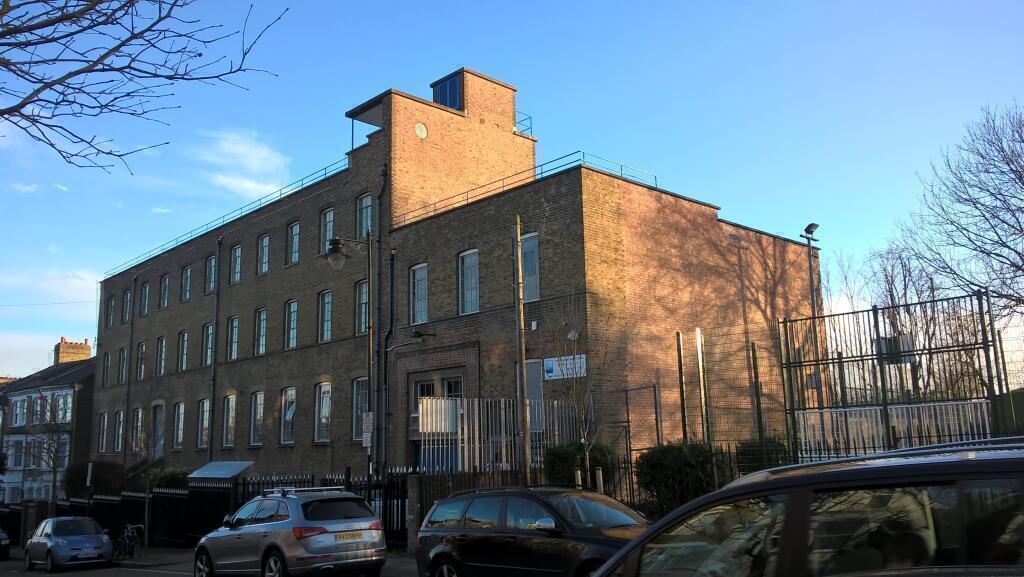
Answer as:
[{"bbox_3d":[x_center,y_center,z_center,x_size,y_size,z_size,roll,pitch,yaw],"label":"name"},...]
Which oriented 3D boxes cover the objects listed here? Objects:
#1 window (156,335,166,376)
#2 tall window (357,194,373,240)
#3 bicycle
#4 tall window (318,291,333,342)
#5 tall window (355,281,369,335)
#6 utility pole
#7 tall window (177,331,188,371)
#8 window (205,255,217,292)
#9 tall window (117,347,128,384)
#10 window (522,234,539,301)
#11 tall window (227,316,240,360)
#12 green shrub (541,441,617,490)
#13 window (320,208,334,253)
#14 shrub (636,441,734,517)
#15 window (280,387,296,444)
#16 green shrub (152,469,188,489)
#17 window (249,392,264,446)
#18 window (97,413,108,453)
[{"bbox_3d":[-18.083,3.508,42.165,0.150,2.020,1.040,8,-14,-44],"label":"window"},{"bbox_3d":[-5.469,-2.640,30.462,0.180,1.850,1.060,9,-15,-43],"label":"tall window"},{"bbox_3d":[-10.965,7.234,23.300,0.550,1.030,1.700,9,-15,-43],"label":"bicycle"},{"bbox_3d":[-7.290,1.112,31.816,0.150,2.040,1.000,9,-15,-44],"label":"tall window"},{"bbox_3d":[-5.335,0.664,29.469,0.150,1.980,1.030,8,-14,-44],"label":"tall window"},{"bbox_3d":[0.260,1.756,17.297,0.160,6.920,0.160,9,-15,-44],"label":"utility pole"},{"bbox_3d":[-16.643,3.176,41.195,0.150,2.040,1.000,9,-15,-44],"label":"tall window"},{"bbox_3d":[-14.257,-0.652,38.803,0.150,1.800,1.030,8,-14,-44],"label":"window"},{"bbox_3d":[-22.292,4.447,46.824,0.180,2.050,1.060,9,-15,-43],"label":"tall window"},{"bbox_3d":[0.420,-0.589,24.084,0.150,2.040,1.000,9,-15,-44],"label":"window"},{"bbox_3d":[-12.765,2.321,37.305,0.150,2.040,1.000,9,-15,-44],"label":"tall window"},{"bbox_3d":[1.344,3.975,15.970,1.150,1.800,1.500,9,-15,-43],"label":"green shrub"},{"bbox_3d":[-7.118,-2.243,31.693,0.150,1.770,1.030,8,-14,-44],"label":"window"},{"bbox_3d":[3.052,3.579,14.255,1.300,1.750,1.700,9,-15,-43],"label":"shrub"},{"bbox_3d":[-9.072,5.165,32.994,0.150,2.220,1.080,9,-15,-44],"label":"window"},{"bbox_3d":[-12.747,7.412,30.377,1.000,1.500,1.600,9,-15,-43],"label":"green shrub"},{"bbox_3d":[-10.663,5.473,34.284,0.150,2.200,1.070,8,-14,-44],"label":"window"},{"bbox_3d":[-23.953,8.478,47.892,0.180,2.200,1.060,9,-15,-43],"label":"window"}]

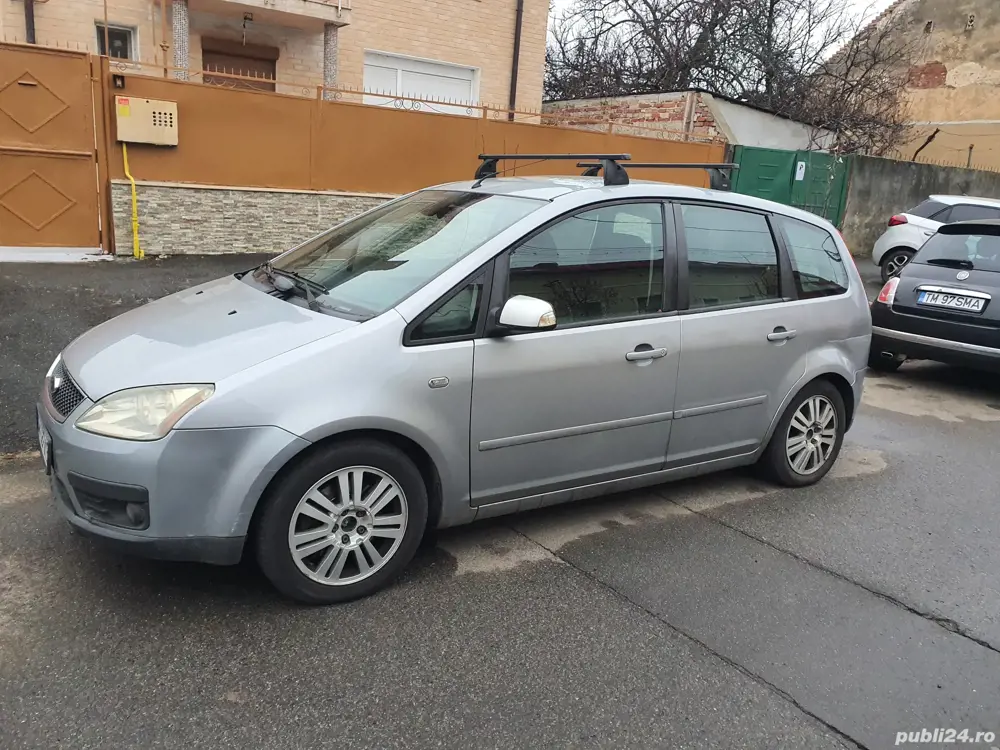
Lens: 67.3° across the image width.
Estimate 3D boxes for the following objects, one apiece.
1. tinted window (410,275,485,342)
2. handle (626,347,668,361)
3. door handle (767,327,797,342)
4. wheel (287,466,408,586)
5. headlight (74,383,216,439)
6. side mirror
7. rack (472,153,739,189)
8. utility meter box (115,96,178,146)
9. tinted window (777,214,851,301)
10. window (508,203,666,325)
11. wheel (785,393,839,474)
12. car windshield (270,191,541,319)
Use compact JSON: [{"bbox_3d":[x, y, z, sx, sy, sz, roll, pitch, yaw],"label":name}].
[{"bbox_3d":[-0.194,-0.242,2.770,0.330,0.235,0.040,-4,-4,-29],"label":"tinted window"},{"bbox_3d":[0.639,-0.095,3.220,0.225,0.048,0.050,-5,16,-32],"label":"handle"},{"bbox_3d":[1.391,-0.198,3.696,0.225,0.048,0.050,-5,16,-32],"label":"door handle"},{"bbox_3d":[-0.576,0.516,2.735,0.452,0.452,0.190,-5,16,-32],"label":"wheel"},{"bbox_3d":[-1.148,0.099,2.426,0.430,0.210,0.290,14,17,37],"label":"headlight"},{"bbox_3d":[0.086,-0.237,2.779,0.135,0.150,0.210,-5,16,-32],"label":"side mirror"},{"bbox_3d":[0.507,-1.064,3.956,0.770,0.150,1.270,-5,16,-32],"label":"rack"},{"bbox_3d":[-4.054,-2.897,8.589,0.644,0.514,0.220,-5,16,-33],"label":"utility meter box"},{"bbox_3d":[1.678,-0.636,4.011,0.530,0.430,0.050,-8,-2,-40],"label":"tinted window"},{"bbox_3d":[0.401,-0.490,3.162,0.920,0.505,0.060,-5,-4,-32],"label":"window"},{"bbox_3d":[1.644,0.305,4.149,0.452,0.452,0.190,-5,16,-32],"label":"wheel"},{"bbox_3d":[-0.511,-0.612,3.410,1.020,0.100,1.370,-33,29,-22],"label":"car windshield"}]

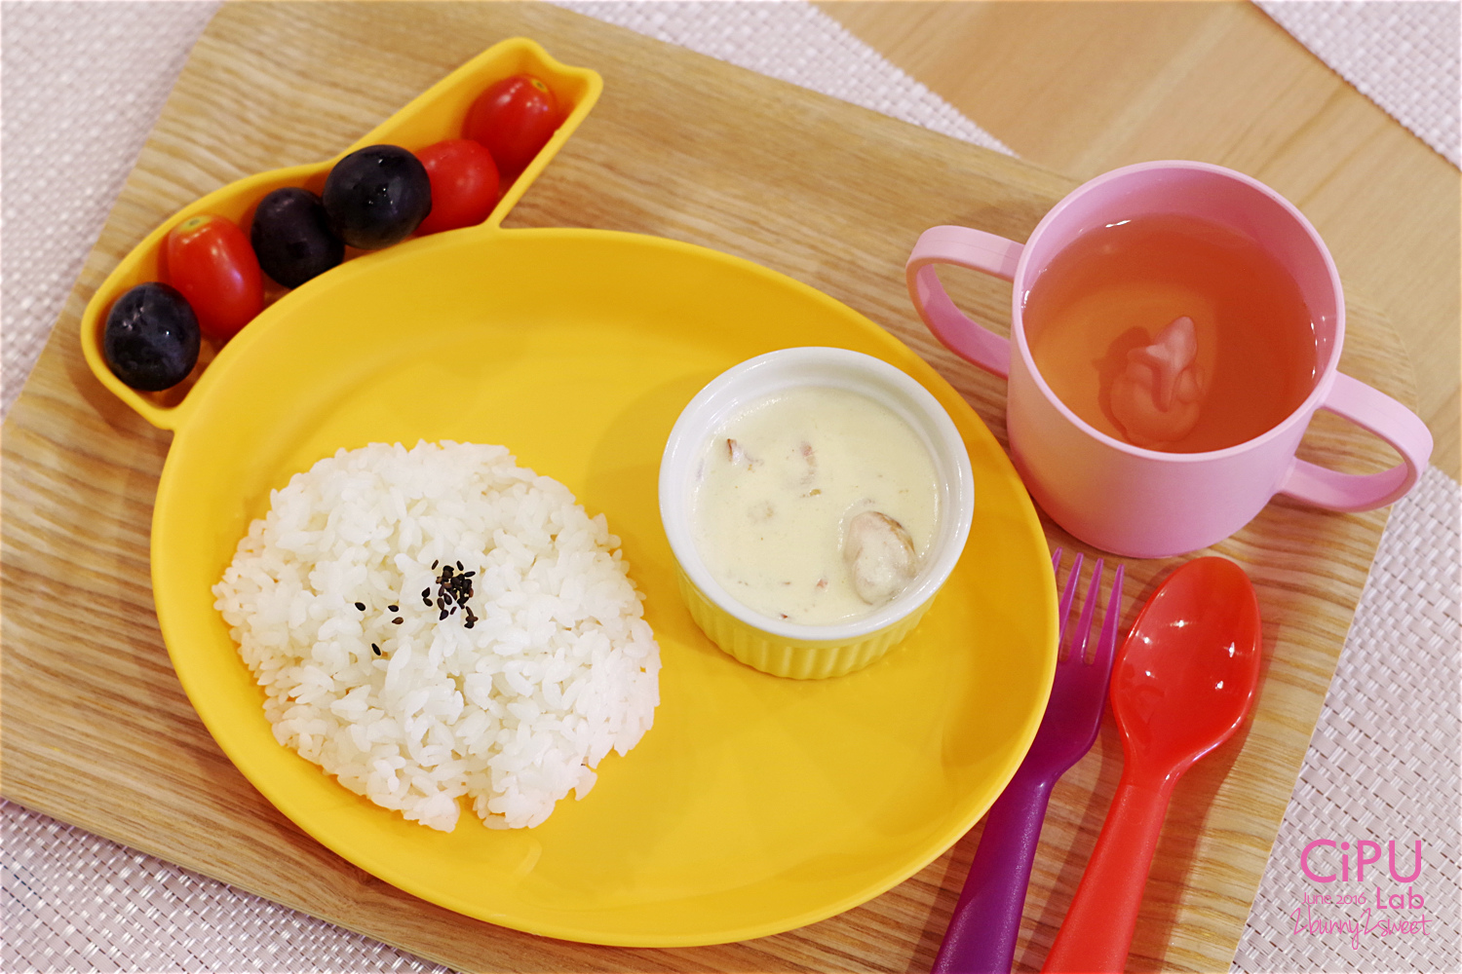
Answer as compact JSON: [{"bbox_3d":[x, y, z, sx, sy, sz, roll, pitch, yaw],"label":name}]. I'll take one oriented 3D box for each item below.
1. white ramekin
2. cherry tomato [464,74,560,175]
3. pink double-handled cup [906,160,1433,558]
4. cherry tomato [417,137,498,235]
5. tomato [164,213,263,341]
[{"bbox_3d":[0.021,0.007,0.751,0.076,0.038,0.076,0,69,1],"label":"white ramekin"},{"bbox_3d":[-0.058,-0.095,0.799,0.023,0.029,0.023,34,46,-1],"label":"cherry tomato"},{"bbox_3d":[0.106,-0.028,0.748,0.134,0.073,0.078,23,71,10],"label":"pink double-handled cup"},{"bbox_3d":[-0.072,-0.078,0.795,0.024,0.024,0.024,0,69,1],"label":"cherry tomato"},{"bbox_3d":[-0.133,-0.054,0.785,0.023,0.034,0.023,5,37,25],"label":"tomato"}]

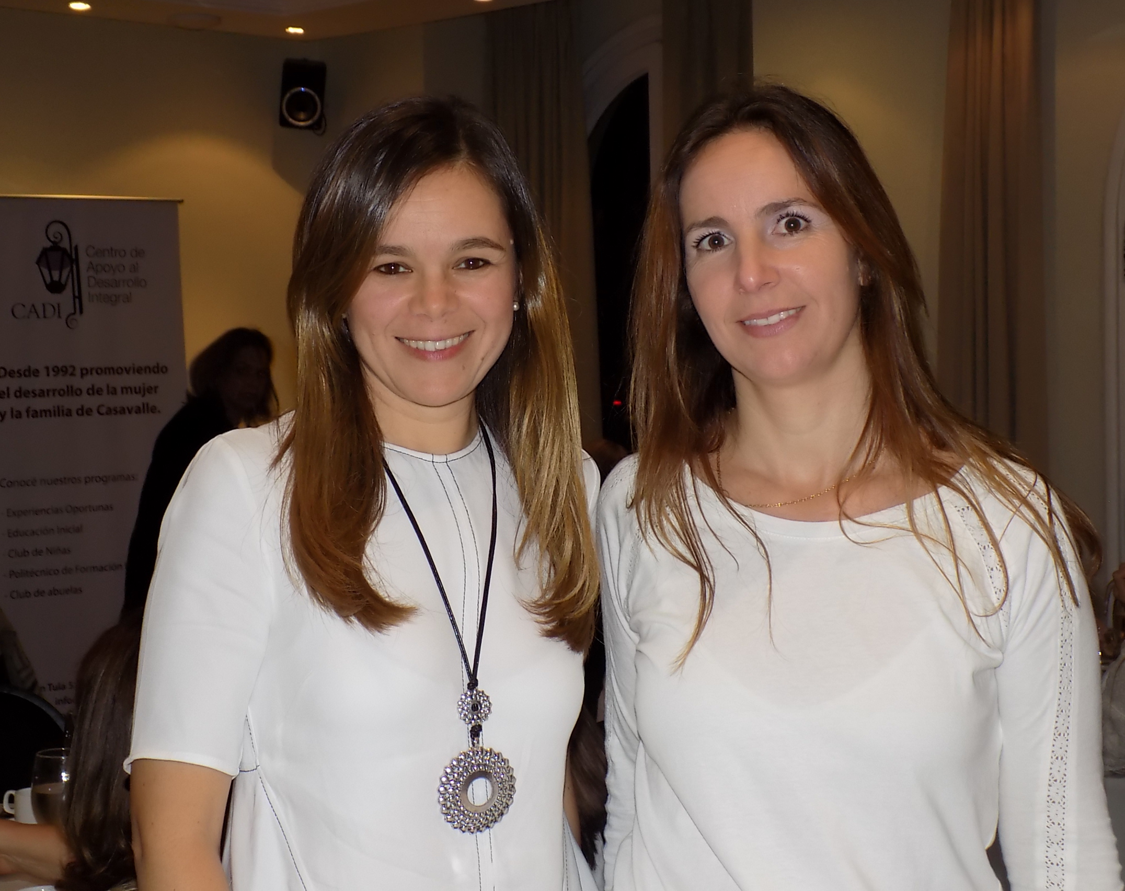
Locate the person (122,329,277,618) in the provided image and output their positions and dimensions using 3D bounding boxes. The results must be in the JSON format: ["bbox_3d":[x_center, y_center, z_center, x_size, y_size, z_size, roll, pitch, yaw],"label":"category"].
[{"bbox_3d":[-1.020,0.420,6.630,0.480,1.540,0.340,-2,3,-30],"label":"person"}]

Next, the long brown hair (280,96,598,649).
[{"bbox_3d":[-0.099,-0.058,1.800,0.250,0.440,0.240,-1,3,-2],"label":"long brown hair"}]

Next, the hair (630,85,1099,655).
[{"bbox_3d":[0.236,-0.055,1.740,0.345,0.440,0.250,0,3,16],"label":"hair"}]

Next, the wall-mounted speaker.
[{"bbox_3d":[-1.140,-1.540,9.800,0.185,0.285,0.190,2,16,-4],"label":"wall-mounted speaker"}]

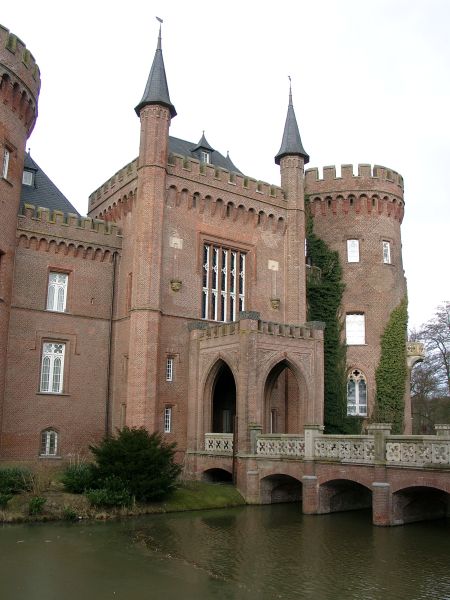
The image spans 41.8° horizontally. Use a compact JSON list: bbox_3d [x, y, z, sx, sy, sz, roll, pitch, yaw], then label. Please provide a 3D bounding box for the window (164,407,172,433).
[{"bbox_3d":[-2.612,5.562,27.251,0.332,1.178,0.171,9,-15,-34],"label":"window"}]

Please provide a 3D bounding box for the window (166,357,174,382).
[{"bbox_3d":[-2.584,3.290,27.736,0.332,1.111,0.171,9,-15,-34],"label":"window"}]

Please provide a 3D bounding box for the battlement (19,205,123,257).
[{"bbox_3d":[-7.539,-3.214,29.025,5.244,2.043,0.570,9,-15,-34],"label":"battlement"}]

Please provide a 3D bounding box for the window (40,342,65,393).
[{"bbox_3d":[-8.031,3.174,27.545,1.026,2.270,0.190,9,-15,-34],"label":"window"}]

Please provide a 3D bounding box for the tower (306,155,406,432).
[{"bbox_3d":[8.803,1.116,40.121,7.220,18.876,7.220,1,-12,0],"label":"tower"}]

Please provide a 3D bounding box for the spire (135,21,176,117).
[{"bbox_3d":[-3.354,-11.798,29.880,2.052,5.368,2.052,9,-15,-34],"label":"spire"}]

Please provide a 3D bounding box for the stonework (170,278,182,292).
[{"bbox_3d":[-2.336,-0.668,28.404,0.456,0.494,0.342,9,-15,-34],"label":"stonework"}]

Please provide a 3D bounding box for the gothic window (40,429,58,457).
[{"bbox_3d":[-7.992,6.490,26.893,0.722,1.273,0.190,9,-15,-34],"label":"gothic window"}]

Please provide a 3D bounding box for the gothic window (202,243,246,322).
[{"bbox_3d":[-0.001,-0.860,30.460,2.755,3.943,0.237,9,-15,-34],"label":"gothic window"}]

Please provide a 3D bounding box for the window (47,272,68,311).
[{"bbox_3d":[-8.026,-0.353,28.271,0.931,1.833,0.190,9,-15,-34],"label":"window"}]

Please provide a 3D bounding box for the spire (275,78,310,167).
[{"bbox_3d":[3.915,-10.587,34.788,2.052,5.368,2.052,9,-15,-34],"label":"spire"}]

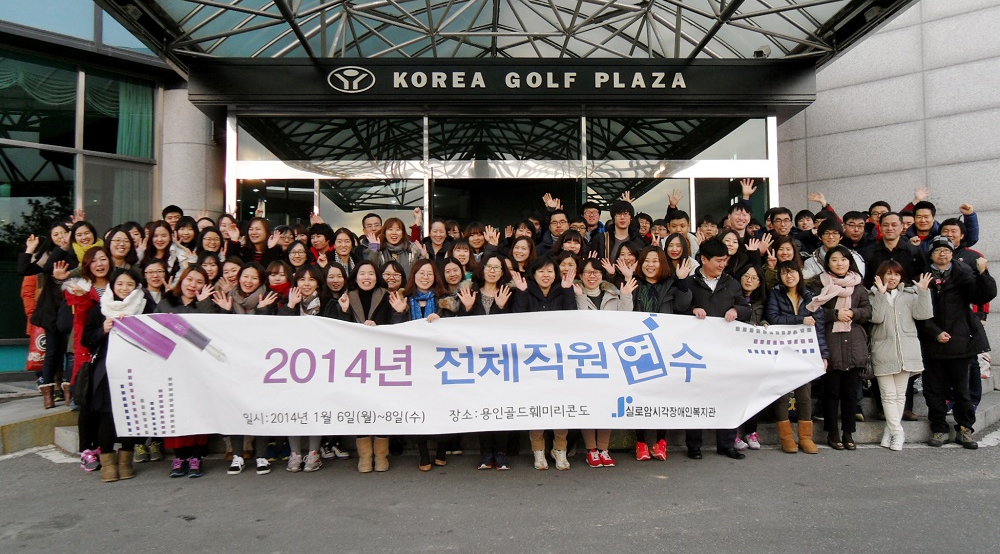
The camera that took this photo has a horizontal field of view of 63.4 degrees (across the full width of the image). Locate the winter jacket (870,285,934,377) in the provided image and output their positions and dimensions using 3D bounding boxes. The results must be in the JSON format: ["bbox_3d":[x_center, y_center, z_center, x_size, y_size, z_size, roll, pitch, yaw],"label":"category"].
[{"bbox_3d":[3.411,0.455,6.880,0.540,0.760,0.340,-1,-3,21],"label":"winter jacket"}]

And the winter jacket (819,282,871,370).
[{"bbox_3d":[2.853,0.409,6.680,0.430,0.730,0.300,-1,-3,14],"label":"winter jacket"}]

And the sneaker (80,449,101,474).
[{"bbox_3d":[-3.063,1.376,6.050,0.100,0.115,0.250,2,-4,-34],"label":"sneaker"}]

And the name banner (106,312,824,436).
[{"bbox_3d":[-0.124,0.714,6.080,5.360,0.910,0.250,0,-3,-6],"label":"name banner"}]

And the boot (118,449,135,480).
[{"bbox_3d":[-2.831,1.419,6.140,0.120,0.230,0.270,1,-2,-14],"label":"boot"}]

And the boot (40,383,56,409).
[{"bbox_3d":[-4.186,1.108,7.500,0.130,0.220,0.250,0,-3,-14],"label":"boot"}]

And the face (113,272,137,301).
[{"bbox_3d":[-2.837,0.076,6.120,0.165,0.210,0.150,1,-3,-21],"label":"face"}]

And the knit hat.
[{"bbox_3d":[3.754,-0.276,6.870,0.195,0.160,0.220,-2,-3,23],"label":"knit hat"}]

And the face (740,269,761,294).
[{"bbox_3d":[2.090,0.042,6.750,0.165,0.215,0.170,7,-3,29],"label":"face"}]

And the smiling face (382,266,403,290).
[{"bbox_3d":[-0.877,0.012,6.570,0.150,0.205,0.150,0,-3,-5],"label":"smiling face"}]

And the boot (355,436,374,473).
[{"bbox_3d":[-1.030,1.343,6.140,0.120,0.245,0.270,0,-3,-13],"label":"boot"}]

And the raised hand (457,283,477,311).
[{"bbox_3d":[-0.248,0.147,6.000,0.145,0.200,0.070,-2,-3,-2],"label":"raised hand"}]

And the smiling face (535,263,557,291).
[{"bbox_3d":[0.350,-0.004,6.230,0.165,0.210,0.150,0,-2,2],"label":"smiling face"}]

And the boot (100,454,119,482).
[{"bbox_3d":[-2.909,1.420,6.030,0.125,0.200,0.260,1,-3,-31],"label":"boot"}]

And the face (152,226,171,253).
[{"bbox_3d":[-3.055,-0.334,7.300,0.160,0.210,0.150,1,-3,-21],"label":"face"}]

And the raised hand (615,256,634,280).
[{"bbox_3d":[1.039,-0.066,6.700,0.160,0.190,0.080,-8,-3,12],"label":"raised hand"}]

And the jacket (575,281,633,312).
[{"bbox_3d":[0.814,0.356,6.330,0.480,0.680,0.300,0,-2,5],"label":"jacket"}]

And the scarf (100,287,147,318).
[{"bbox_3d":[-2.790,0.185,6.000,0.335,0.250,0.280,1,-3,-21],"label":"scarf"}]

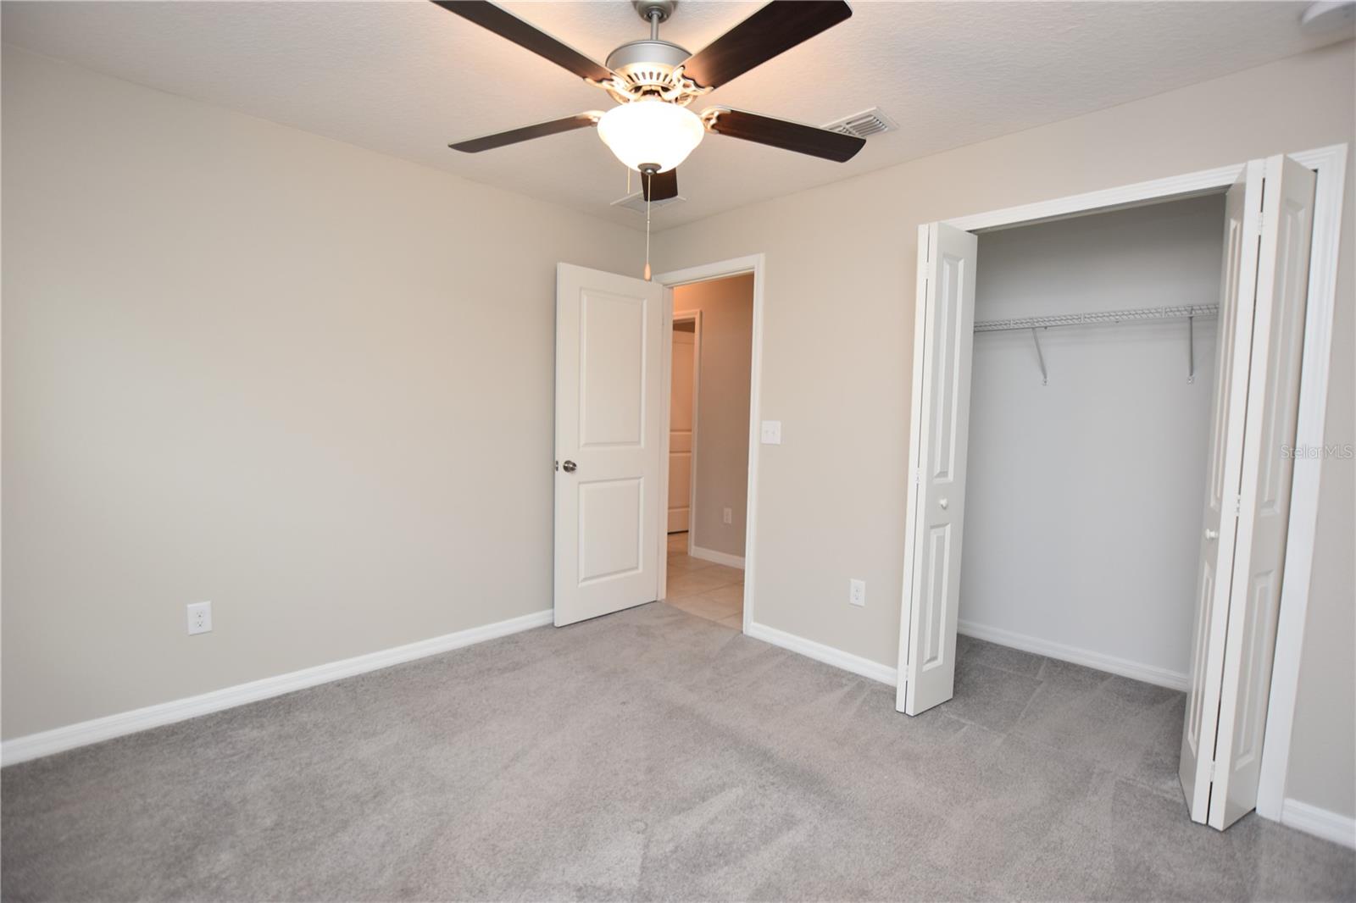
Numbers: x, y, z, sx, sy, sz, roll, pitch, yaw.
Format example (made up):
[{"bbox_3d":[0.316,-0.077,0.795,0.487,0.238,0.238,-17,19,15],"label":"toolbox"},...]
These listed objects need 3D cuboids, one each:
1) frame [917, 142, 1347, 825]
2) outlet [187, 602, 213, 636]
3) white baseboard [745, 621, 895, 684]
[{"bbox_3d":[1.533,0.091,2.190,1.231,2.100,0.120,5,5,43],"label":"frame"},{"bbox_3d":[-1.898,0.661,2.244,0.071,0.119,0.009,-2,5,-42],"label":"outlet"},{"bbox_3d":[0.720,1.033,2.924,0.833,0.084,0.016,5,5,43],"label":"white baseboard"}]

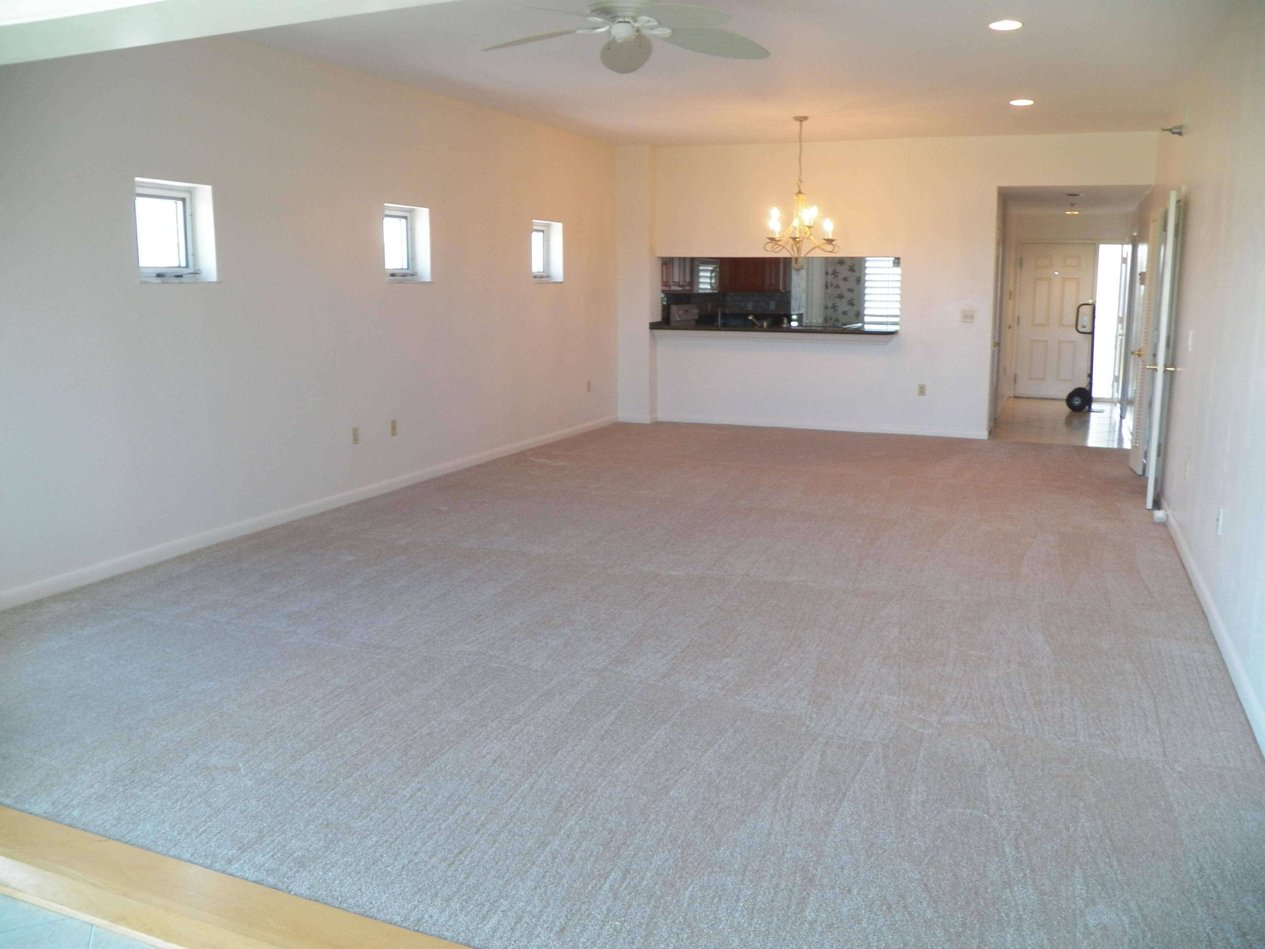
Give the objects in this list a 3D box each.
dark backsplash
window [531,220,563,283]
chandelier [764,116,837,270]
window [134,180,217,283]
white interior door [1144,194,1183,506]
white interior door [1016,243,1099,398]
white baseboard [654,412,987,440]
[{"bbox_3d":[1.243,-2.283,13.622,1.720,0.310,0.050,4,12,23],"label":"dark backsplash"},{"bbox_3d":[-0.818,-1.992,9.150,0.150,0.540,0.550,4,12,23],"label":"window"},{"bbox_3d":[1.363,-2.291,8.375,0.620,1.220,0.620,4,12,23],"label":"chandelier"},{"bbox_3d":[-2.446,-1.280,5.374,0.150,0.520,0.530,4,12,23],"label":"window"},{"bbox_3d":[3.560,-0.836,6.839,0.050,2.020,0.750,6,12,29],"label":"white interior door"},{"bbox_3d":[5.396,-1.954,13.053,0.880,1.990,0.050,4,12,23],"label":"white interior door"},{"bbox_3d":[1.786,-0.490,10.243,3.380,0.088,0.020,4,12,23],"label":"white baseboard"}]

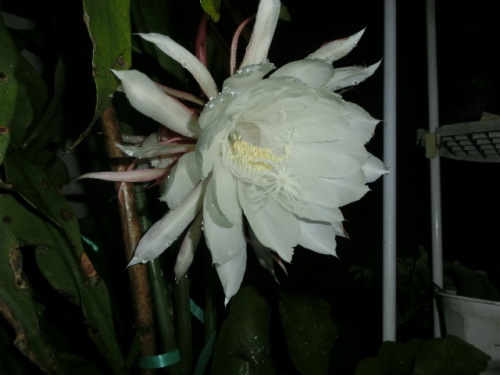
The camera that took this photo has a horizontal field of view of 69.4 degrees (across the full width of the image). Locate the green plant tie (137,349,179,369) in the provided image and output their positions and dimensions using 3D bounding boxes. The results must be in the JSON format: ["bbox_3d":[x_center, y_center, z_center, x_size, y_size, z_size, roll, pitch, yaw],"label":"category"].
[{"bbox_3d":[-0.106,0.200,0.420,0.047,0.013,0.027,-7,-9,-6],"label":"green plant tie"}]

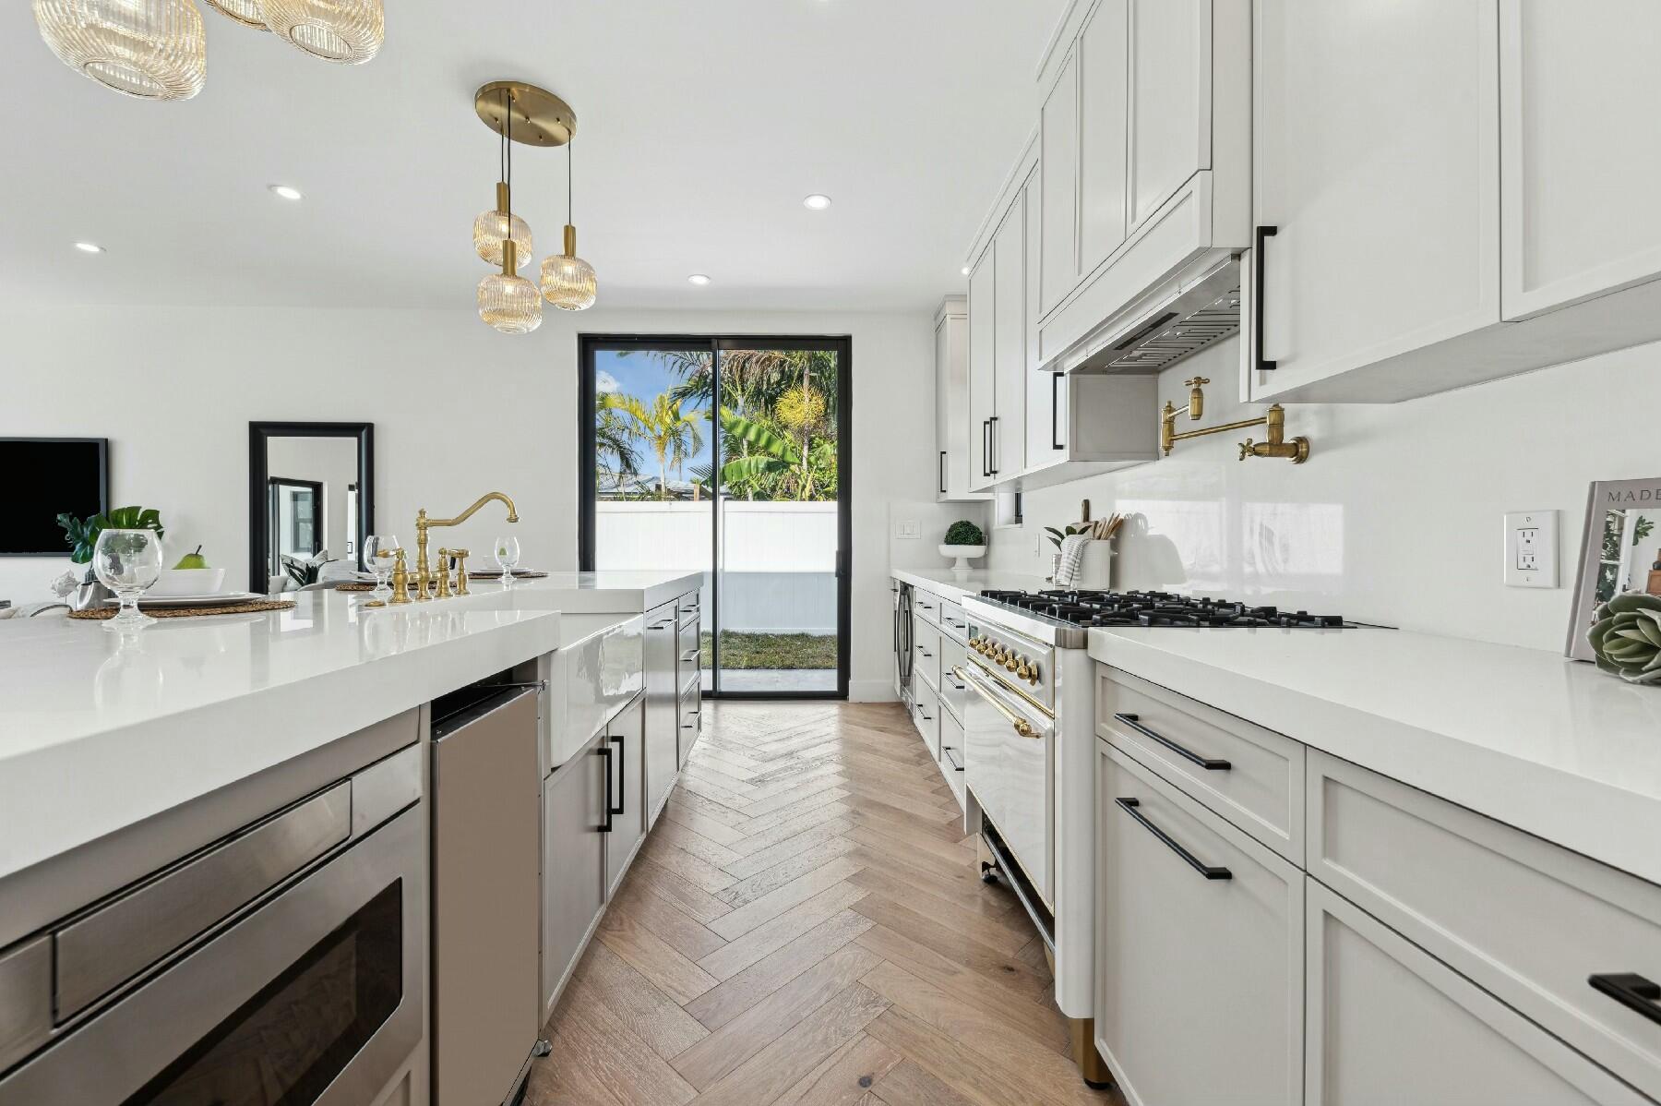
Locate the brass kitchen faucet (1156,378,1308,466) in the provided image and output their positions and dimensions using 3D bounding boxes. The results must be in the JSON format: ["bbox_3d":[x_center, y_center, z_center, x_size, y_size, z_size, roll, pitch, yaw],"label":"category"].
[{"bbox_3d":[1.021,-0.333,1.666,0.226,0.238,0.315,0,1,-2],"label":"brass kitchen faucet"}]

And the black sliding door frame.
[{"bbox_3d":[-0.775,-0.224,4.416,1.830,2.497,0.120,0,1,-2],"label":"black sliding door frame"}]

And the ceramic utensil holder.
[{"bbox_3d":[0.988,0.048,2.458,0.160,0.186,0.160,0,1,-2],"label":"ceramic utensil holder"}]

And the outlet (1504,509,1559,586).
[{"bbox_3d":[1.151,-0.005,1.068,0.009,0.125,0.076,0,1,-2],"label":"outlet"}]

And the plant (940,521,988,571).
[{"bbox_3d":[0.854,-0.050,4.163,0.303,0.318,0.303,0,1,-2],"label":"plant"}]

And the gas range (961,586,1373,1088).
[{"bbox_3d":[0.776,0.603,1.770,0.709,0.957,0.895,0,1,-2],"label":"gas range"}]

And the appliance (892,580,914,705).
[{"bbox_3d":[0.727,0.599,3.797,0.580,0.840,0.460,0,1,-2],"label":"appliance"}]

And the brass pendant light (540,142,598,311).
[{"bbox_3d":[-0.981,-1.253,2.430,0.205,0.657,0.205,0,1,-2],"label":"brass pendant light"}]

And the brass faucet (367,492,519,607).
[{"bbox_3d":[-0.990,-0.019,1.750,0.292,0.289,0.400,0,1,-2],"label":"brass faucet"}]

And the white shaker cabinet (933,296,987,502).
[{"bbox_3d":[0.868,-0.954,4.177,0.349,1.245,0.410,0,1,-2],"label":"white shaker cabinet"}]

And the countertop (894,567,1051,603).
[{"bbox_3d":[0.765,0.155,3.302,0.619,0.054,2.180,0,1,-2],"label":"countertop"}]

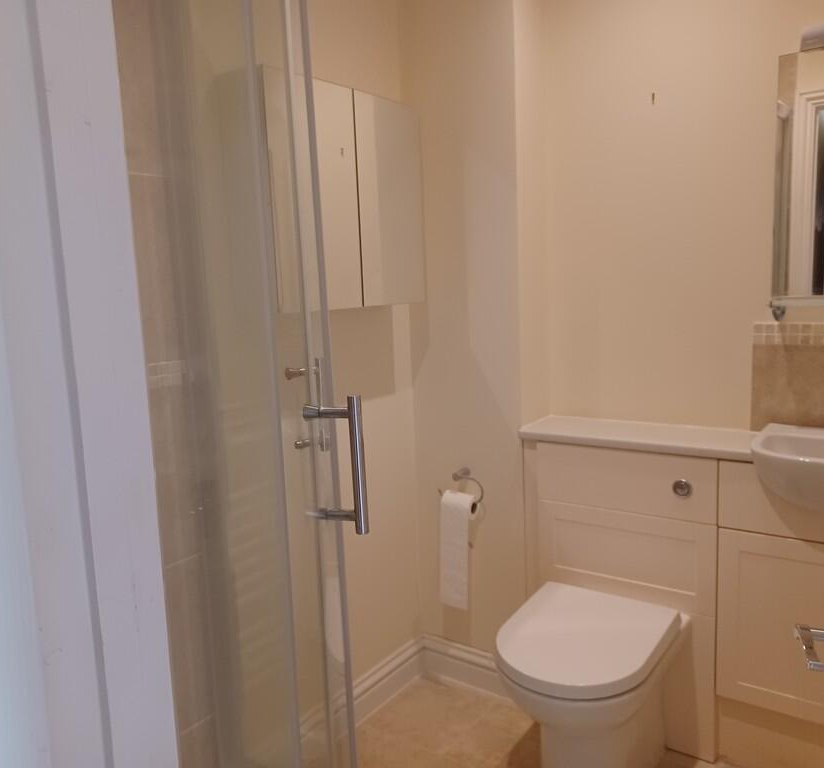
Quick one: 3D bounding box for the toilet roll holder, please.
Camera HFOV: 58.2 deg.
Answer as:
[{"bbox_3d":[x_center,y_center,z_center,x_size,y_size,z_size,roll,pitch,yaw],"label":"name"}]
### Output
[{"bbox_3d":[0.161,0.322,2.278,0.164,0.112,0.070,3,9,35],"label":"toilet roll holder"}]

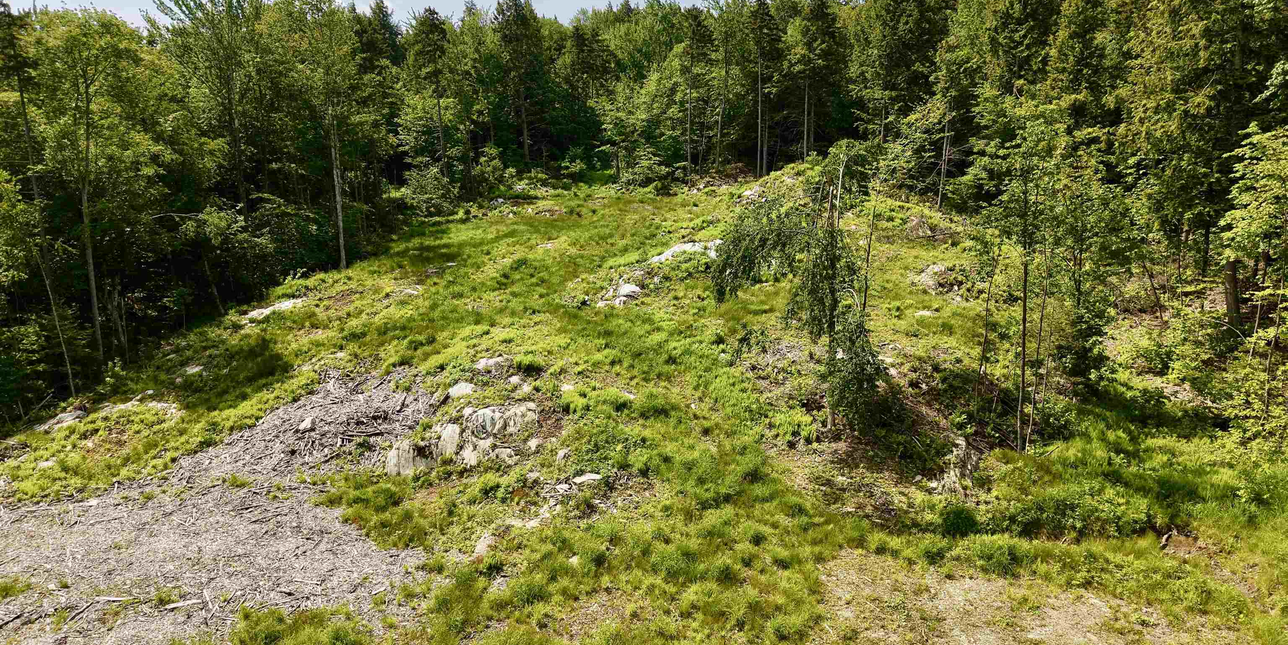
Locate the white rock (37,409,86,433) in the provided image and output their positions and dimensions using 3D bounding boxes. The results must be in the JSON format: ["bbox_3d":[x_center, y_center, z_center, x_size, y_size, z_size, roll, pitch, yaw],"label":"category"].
[{"bbox_3d":[-20.858,3.519,32.000,1.679,0.500,1.200,-7,12,-33],"label":"white rock"}]

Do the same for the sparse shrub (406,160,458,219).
[{"bbox_3d":[-13.294,-8.401,56.000,3.244,3.500,3.100,-2,10,-13],"label":"sparse shrub"}]

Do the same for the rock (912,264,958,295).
[{"bbox_3d":[14.183,-2.127,43.500,2.187,1.250,1.800,3,11,18],"label":"rock"}]

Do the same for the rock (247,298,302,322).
[{"bbox_3d":[-16.967,-0.616,41.000,2.509,0.750,1.600,-4,11,-22],"label":"rock"}]

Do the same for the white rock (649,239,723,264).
[{"bbox_3d":[2.285,-3.880,49.000,3.963,1.050,2.400,0,10,3],"label":"white rock"}]

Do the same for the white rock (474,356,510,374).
[{"bbox_3d":[-5.766,1.584,34.000,1.338,0.450,1.000,-2,10,-10],"label":"white rock"}]

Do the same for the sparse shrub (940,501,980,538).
[{"bbox_3d":[8.646,5.394,24.500,1.098,0.850,1.050,4,11,20],"label":"sparse shrub"}]

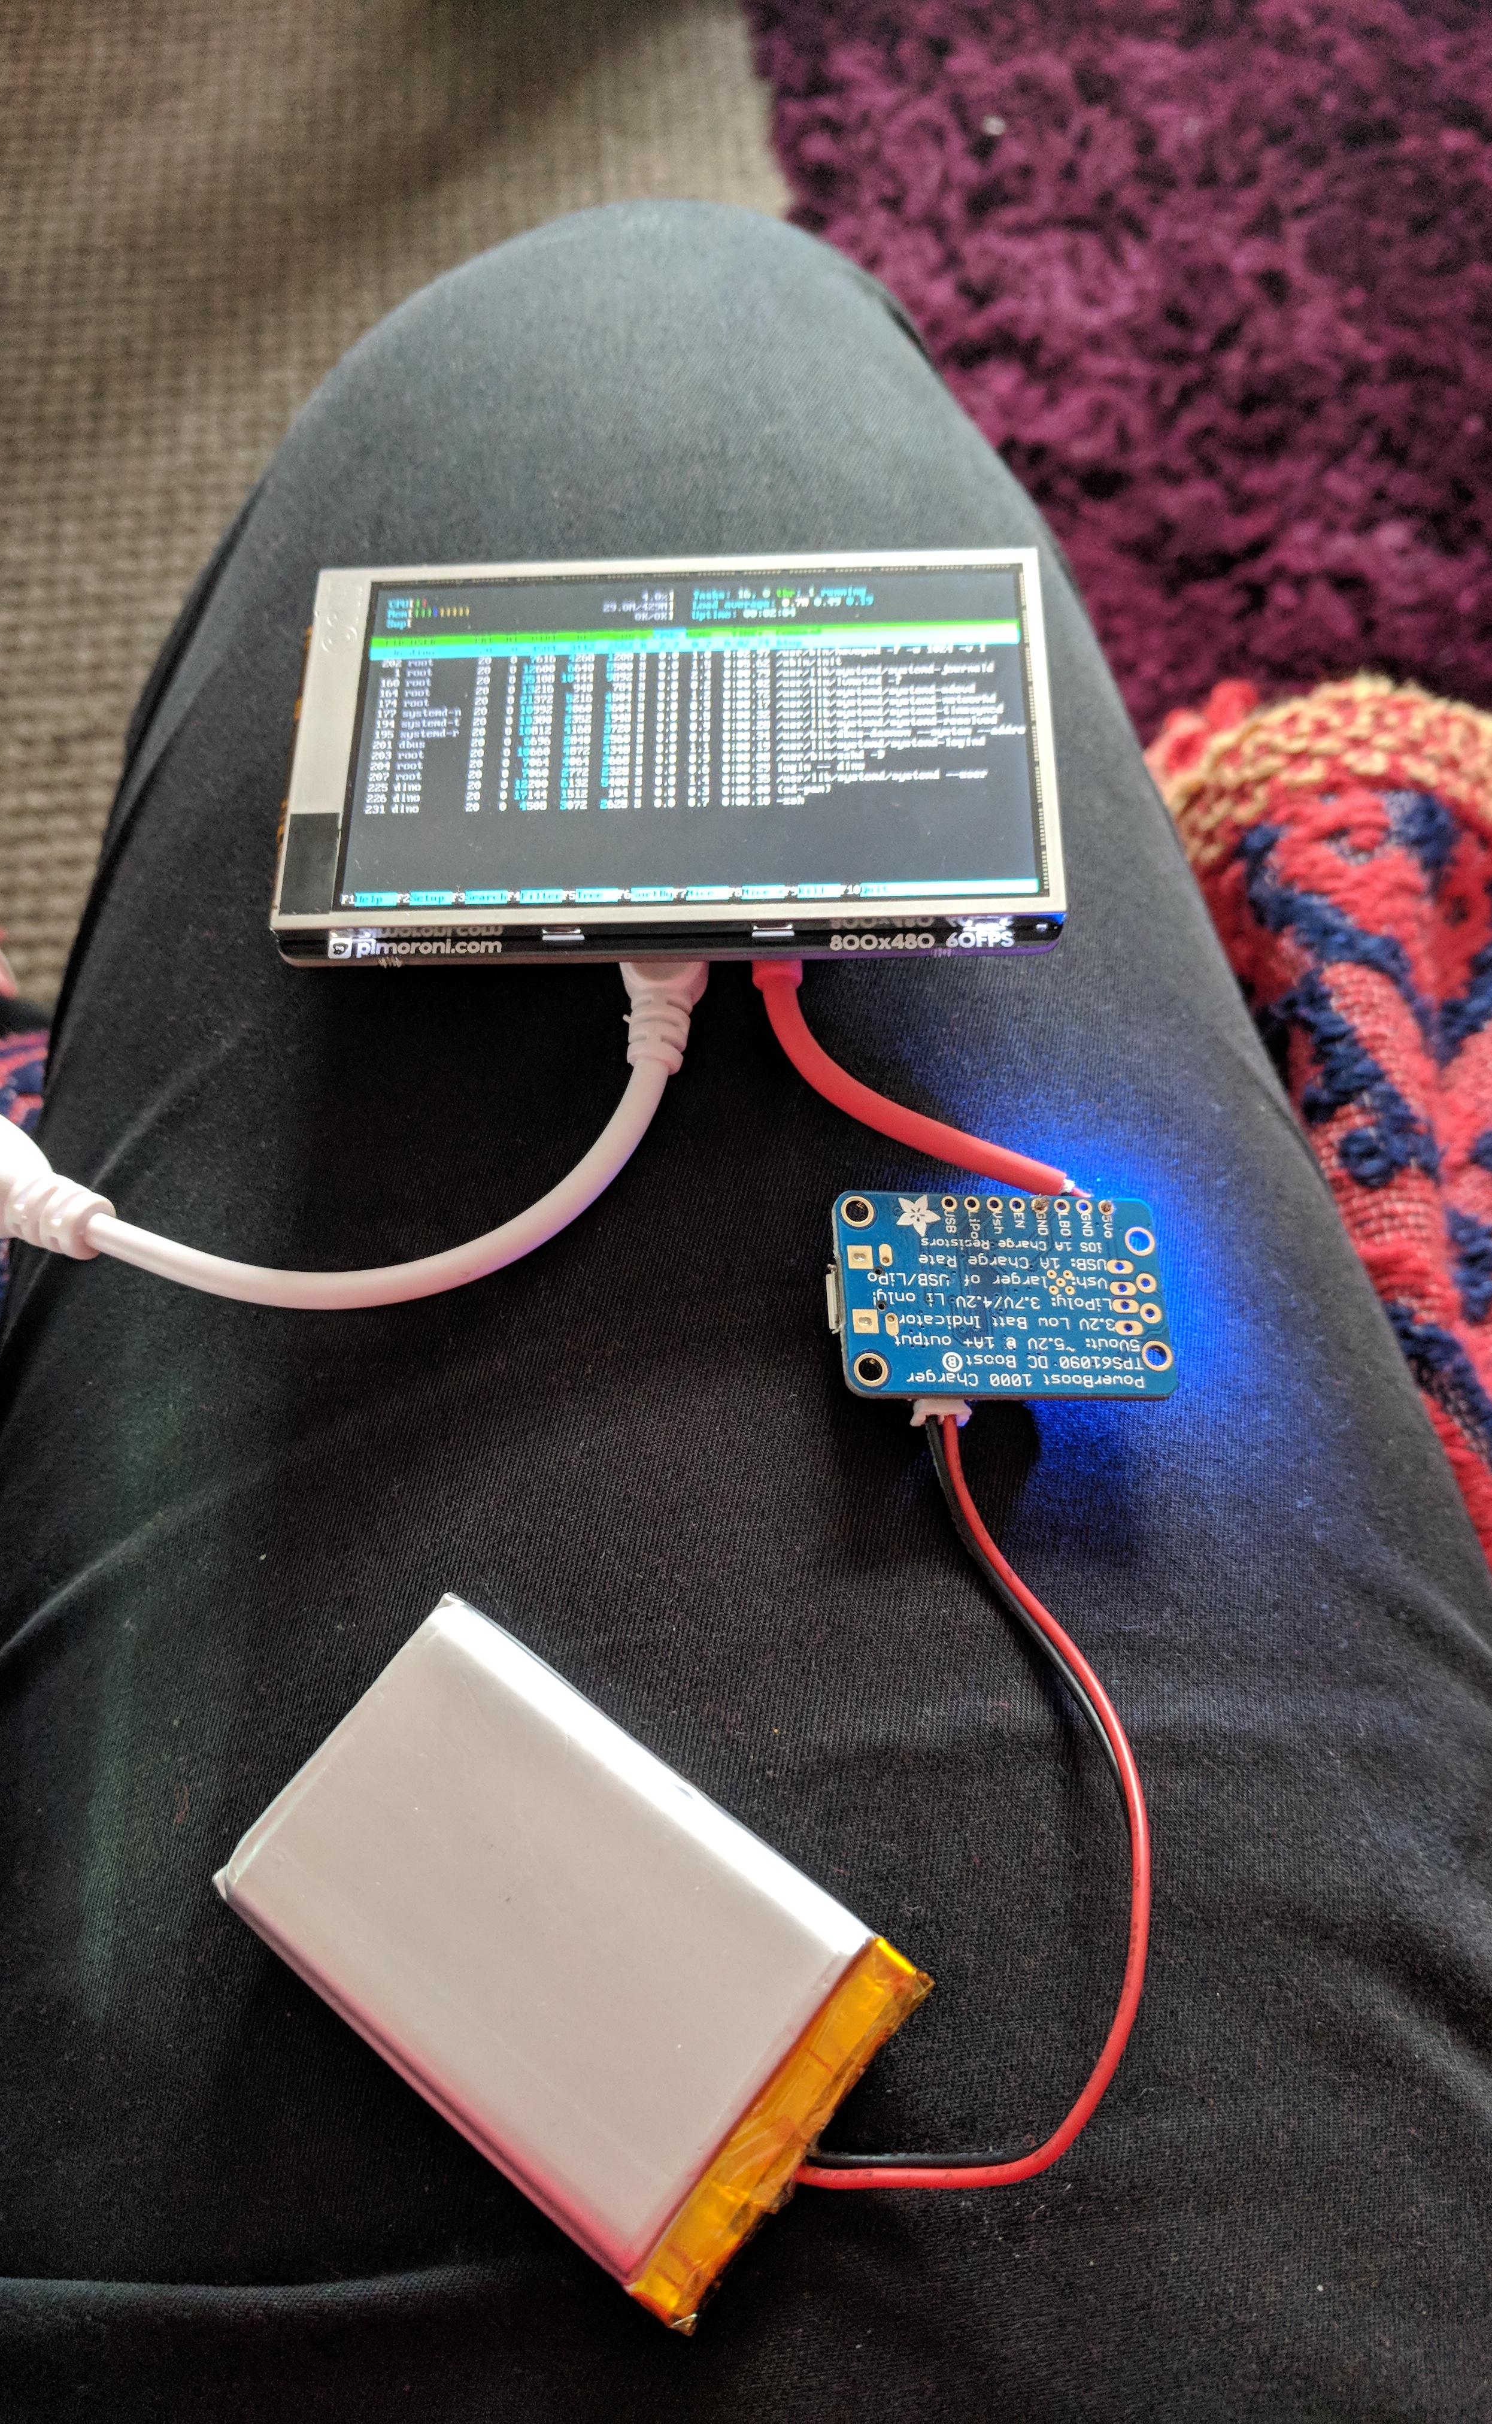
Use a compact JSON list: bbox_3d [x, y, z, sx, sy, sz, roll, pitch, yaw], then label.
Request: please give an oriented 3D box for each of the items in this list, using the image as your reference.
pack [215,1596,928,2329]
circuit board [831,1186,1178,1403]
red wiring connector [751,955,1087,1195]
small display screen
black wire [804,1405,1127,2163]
[{"bbox_3d":[-0.017,0.068,0.172,0.060,0.007,0.035,35,72,16],"label":"pack"},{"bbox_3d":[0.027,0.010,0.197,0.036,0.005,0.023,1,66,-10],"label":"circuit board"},{"bbox_3d":[0.017,-0.015,0.216,0.012,0.008,0.054,-37,59,-16],"label":"red wiring connector"},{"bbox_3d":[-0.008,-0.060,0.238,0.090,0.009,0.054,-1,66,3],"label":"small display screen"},{"bbox_3d":[0.025,0.053,0.173,0.027,0.010,0.072,10,65,5],"label":"black wire"}]

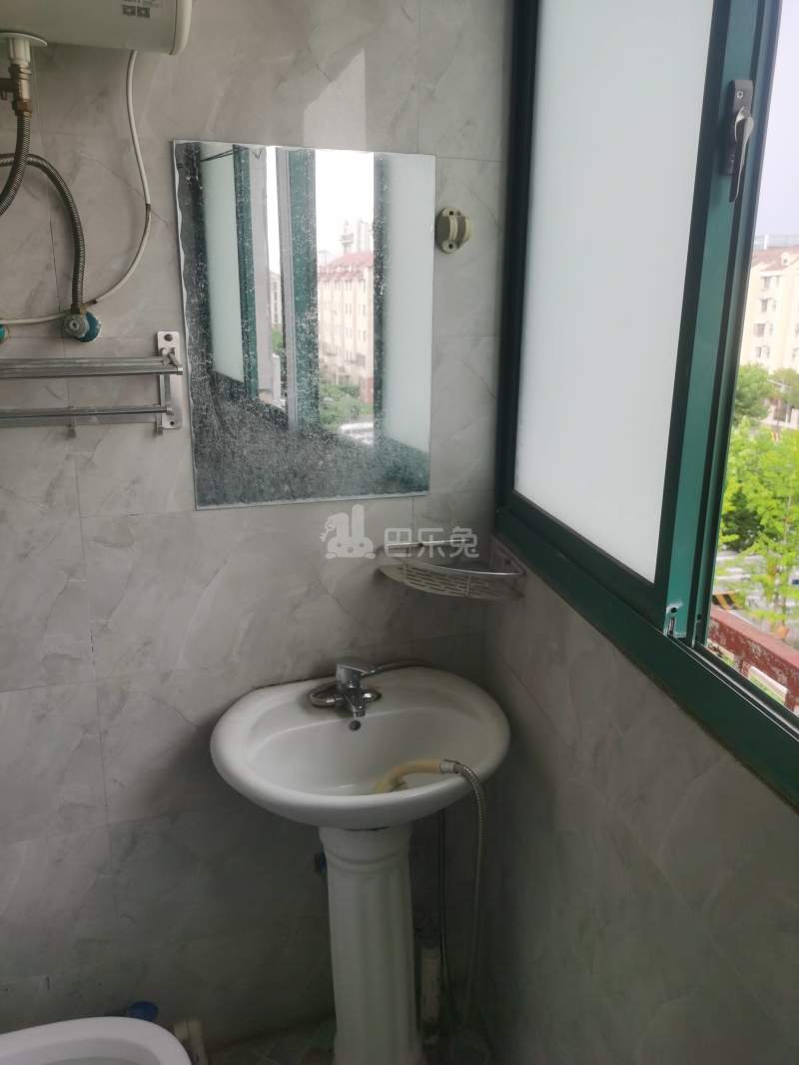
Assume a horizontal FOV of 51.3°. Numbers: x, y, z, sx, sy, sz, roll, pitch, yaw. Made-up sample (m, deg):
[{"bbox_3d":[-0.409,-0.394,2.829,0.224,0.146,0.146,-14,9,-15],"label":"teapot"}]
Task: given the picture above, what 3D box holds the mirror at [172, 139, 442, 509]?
[{"bbox_3d":[-0.145,-0.345,1.450,0.443,0.603,0.020,-5,16,-18],"label":"mirror"}]

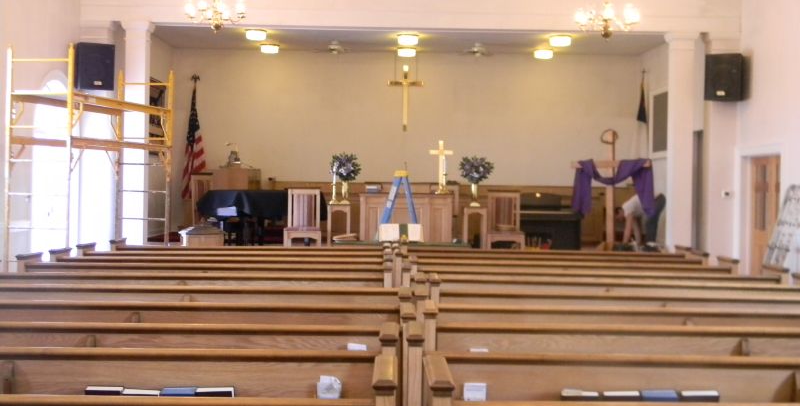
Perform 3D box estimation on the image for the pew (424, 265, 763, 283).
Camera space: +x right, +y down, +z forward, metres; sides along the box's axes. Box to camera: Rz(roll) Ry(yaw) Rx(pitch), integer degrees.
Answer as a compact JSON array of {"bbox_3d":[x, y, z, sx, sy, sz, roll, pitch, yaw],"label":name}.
[{"bbox_3d":[1.720,0.992,8.500,3.280,0.906,0.620,1,1,0],"label":"pew"}]

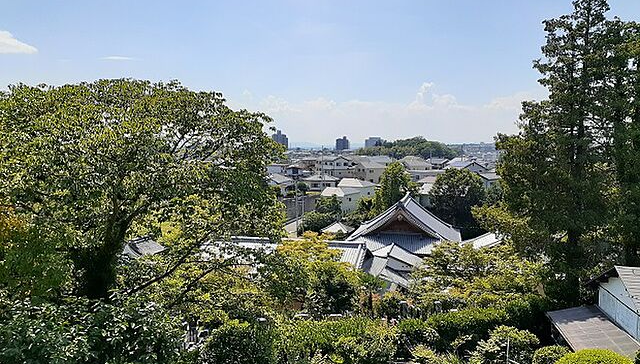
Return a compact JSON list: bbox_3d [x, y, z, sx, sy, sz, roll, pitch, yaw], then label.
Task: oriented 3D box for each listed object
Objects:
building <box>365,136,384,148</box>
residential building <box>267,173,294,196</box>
[{"bbox_3d":[67.518,-43.979,618.438,23.000,24.000,16.000,1,4,10],"label":"building"},{"bbox_3d":[-9.891,0.626,125.000,7.800,5.900,7.800,2,4,20],"label":"residential building"}]

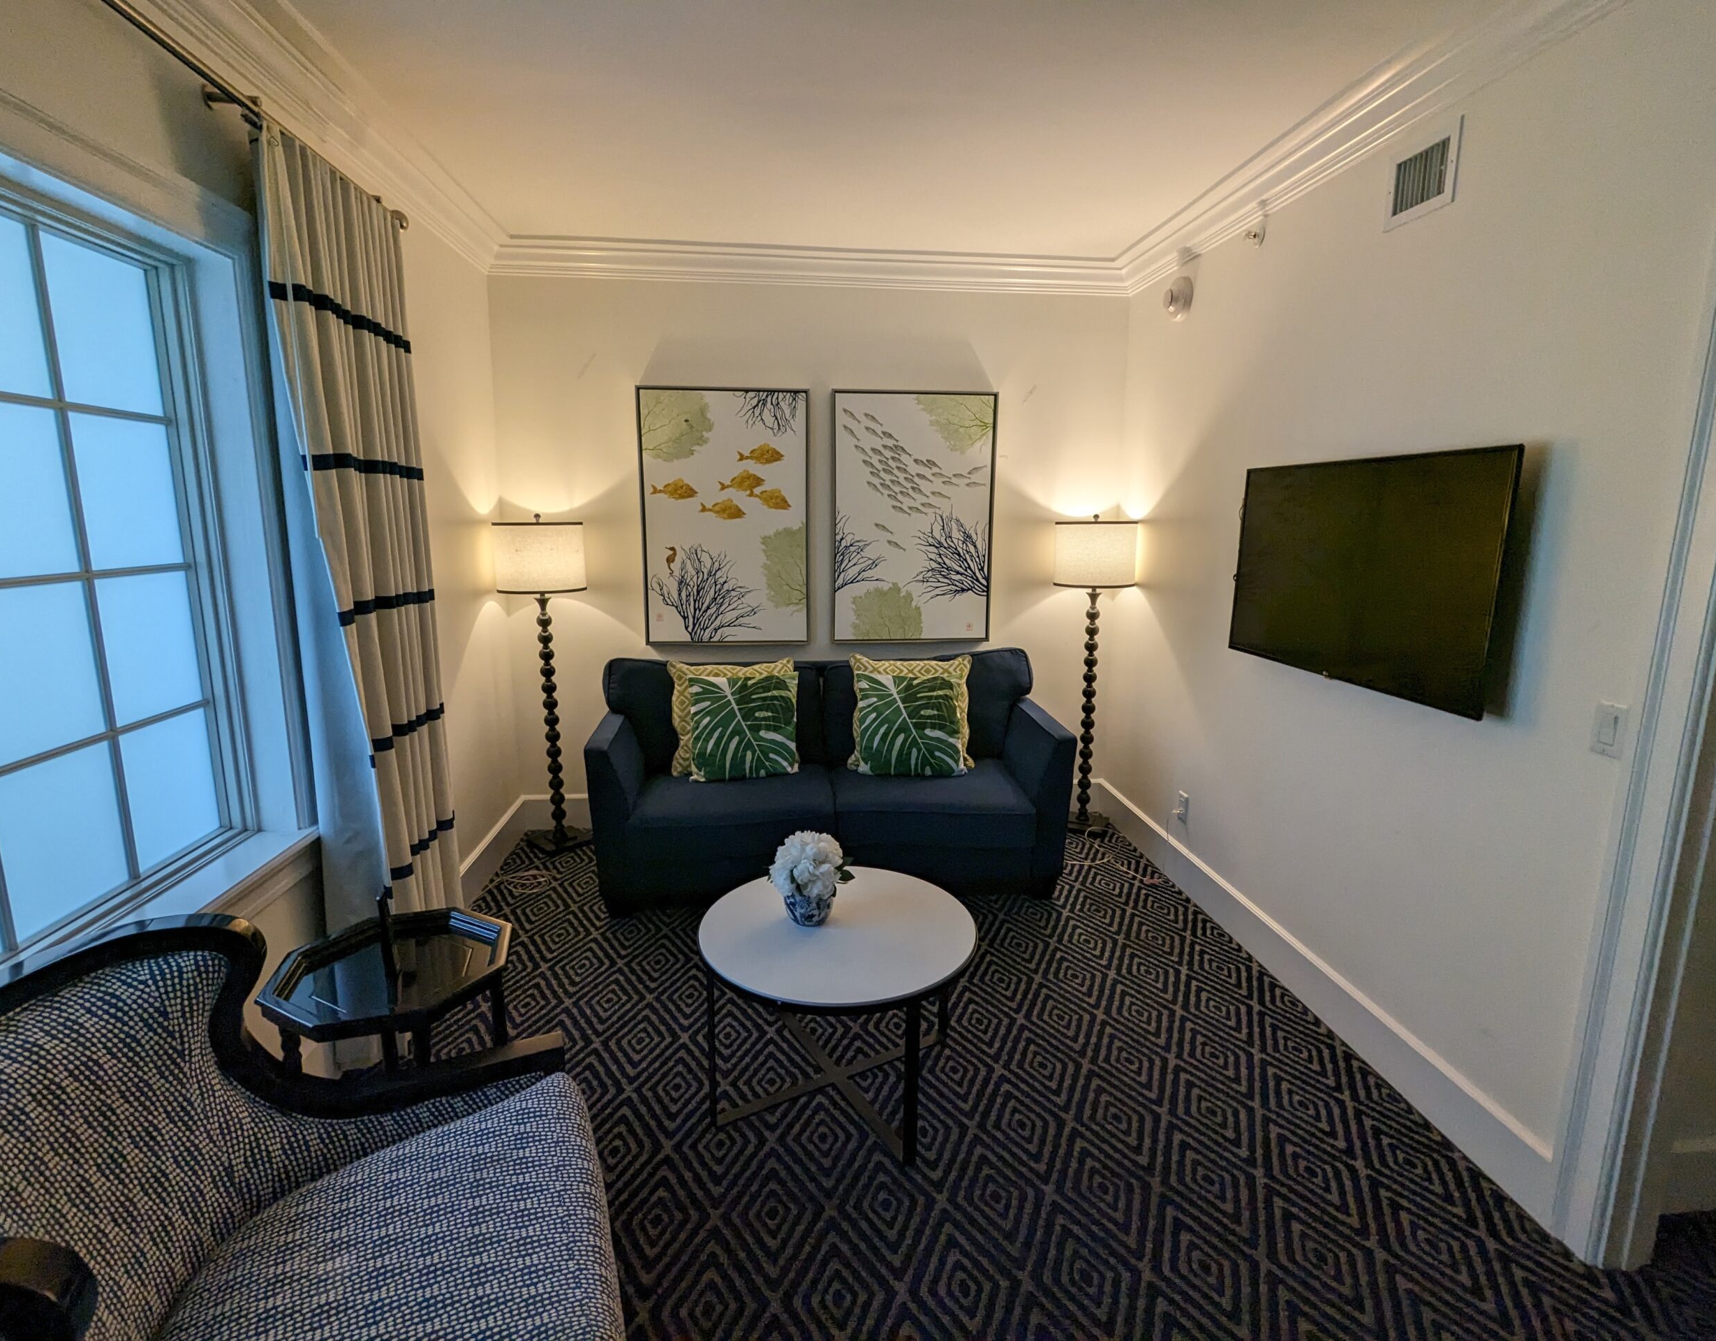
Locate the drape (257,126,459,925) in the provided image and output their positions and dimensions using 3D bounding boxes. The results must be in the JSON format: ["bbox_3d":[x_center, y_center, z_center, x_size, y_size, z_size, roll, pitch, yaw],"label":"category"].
[{"bbox_3d":[-1.439,-0.133,2.474,0.160,2.480,0.774,-1,11,-6],"label":"drape"}]

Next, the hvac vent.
[{"bbox_3d":[1.504,-1.326,2.215,0.020,0.216,0.256,-1,11,-6],"label":"hvac vent"}]

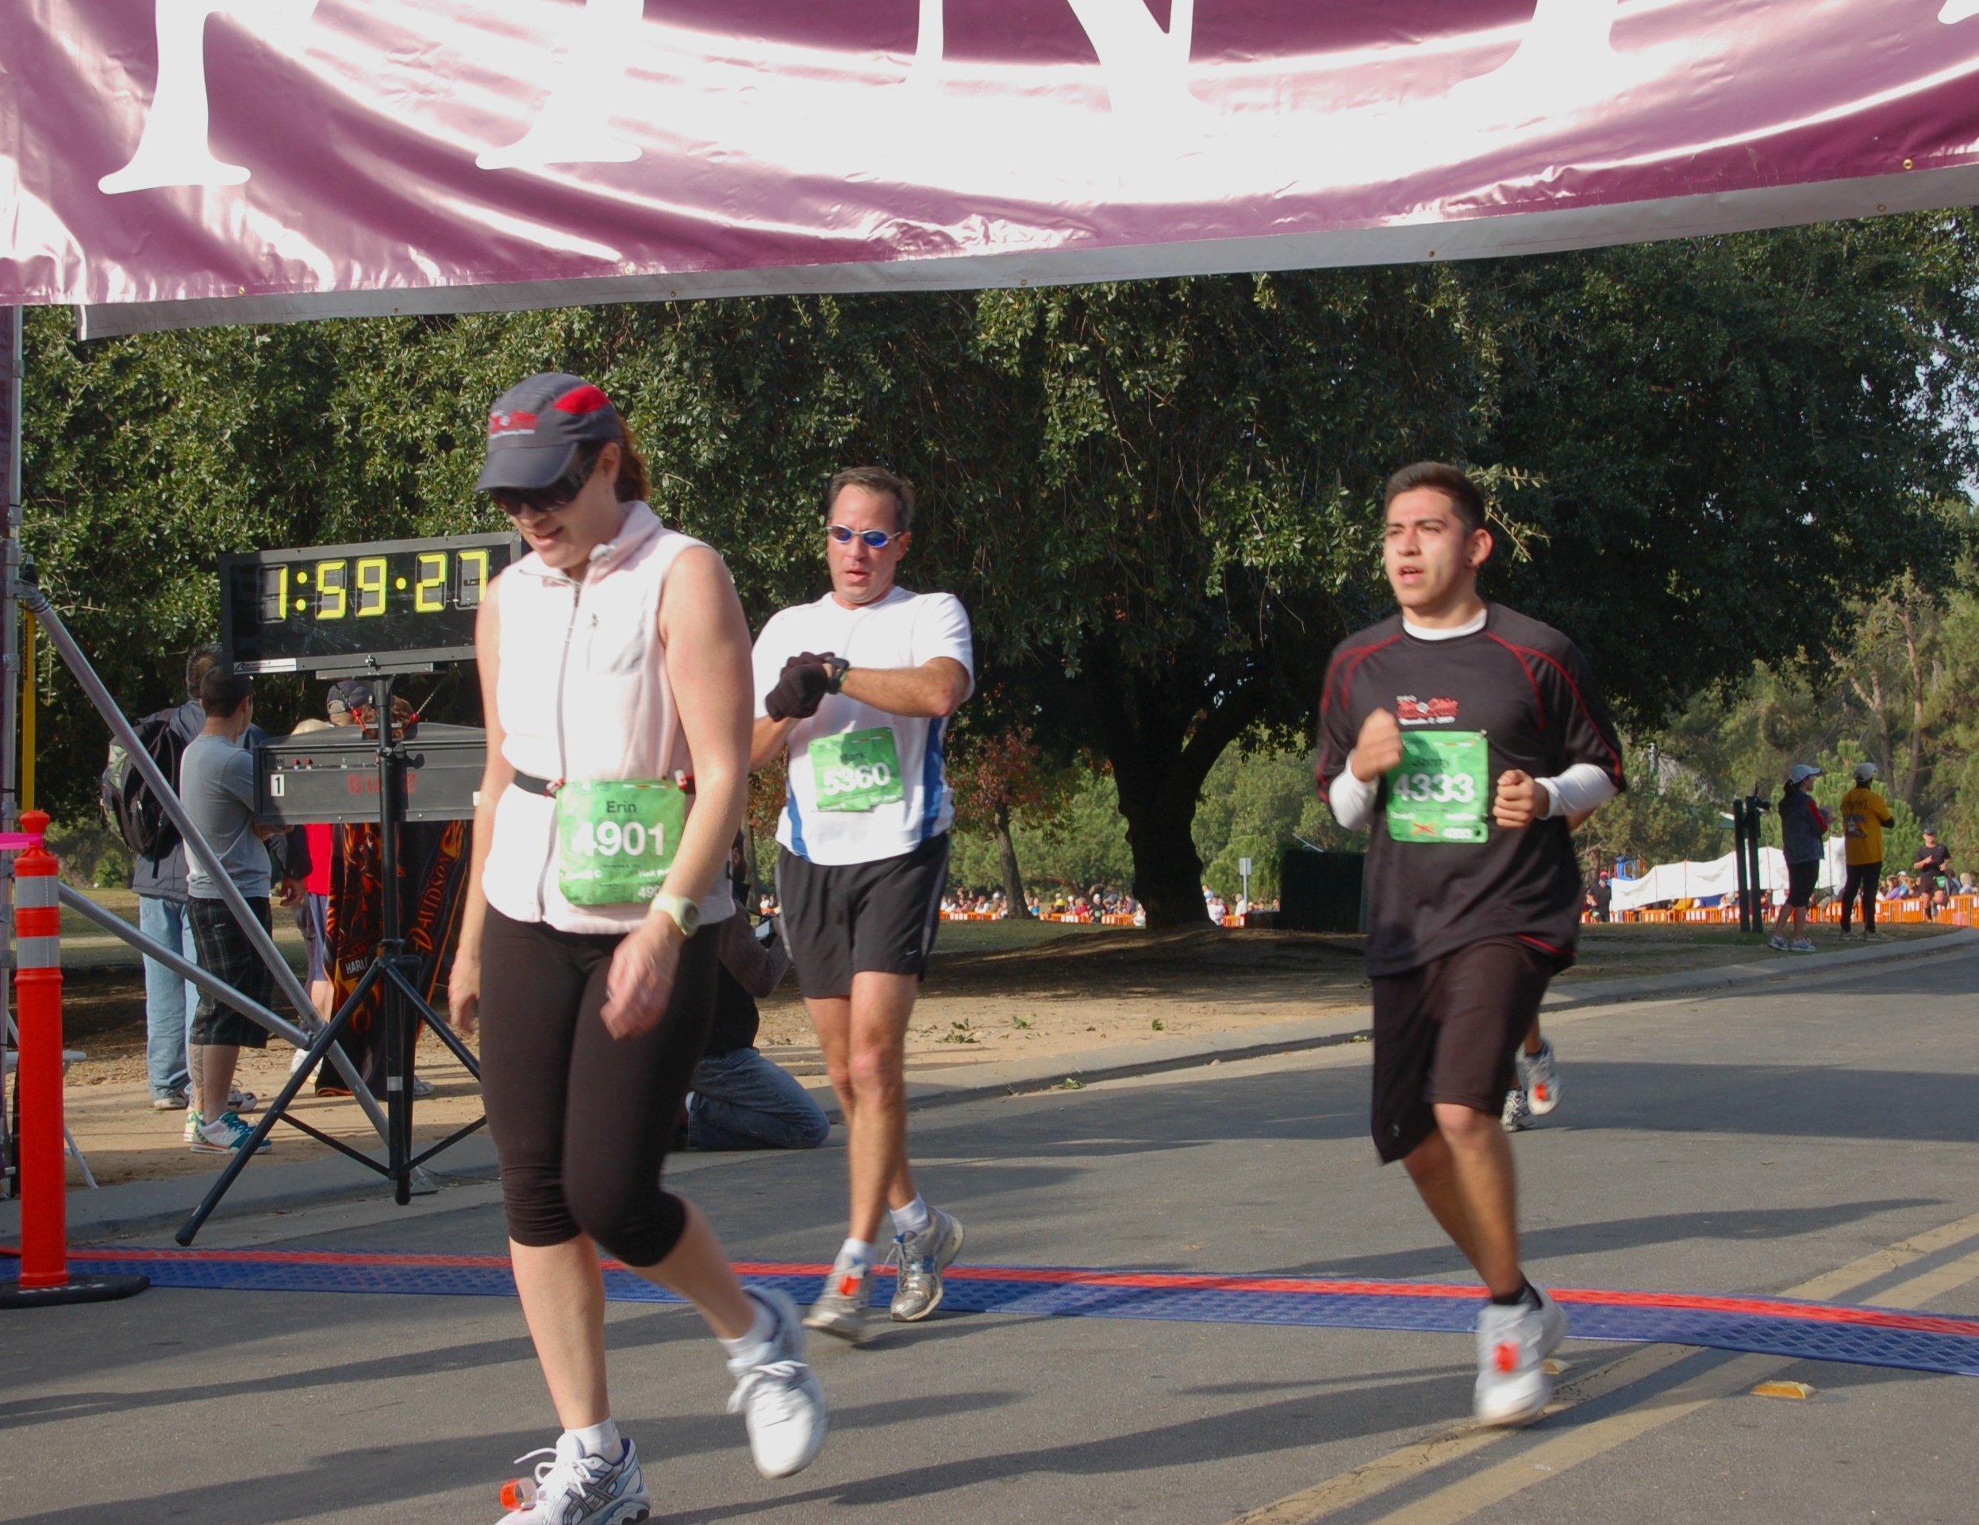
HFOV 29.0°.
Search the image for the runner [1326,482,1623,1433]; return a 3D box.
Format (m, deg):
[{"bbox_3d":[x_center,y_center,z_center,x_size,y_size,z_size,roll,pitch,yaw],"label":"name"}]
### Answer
[{"bbox_3d":[0.857,0.314,6.800,0.540,1.710,0.720,-1,-1,27],"label":"runner"}]

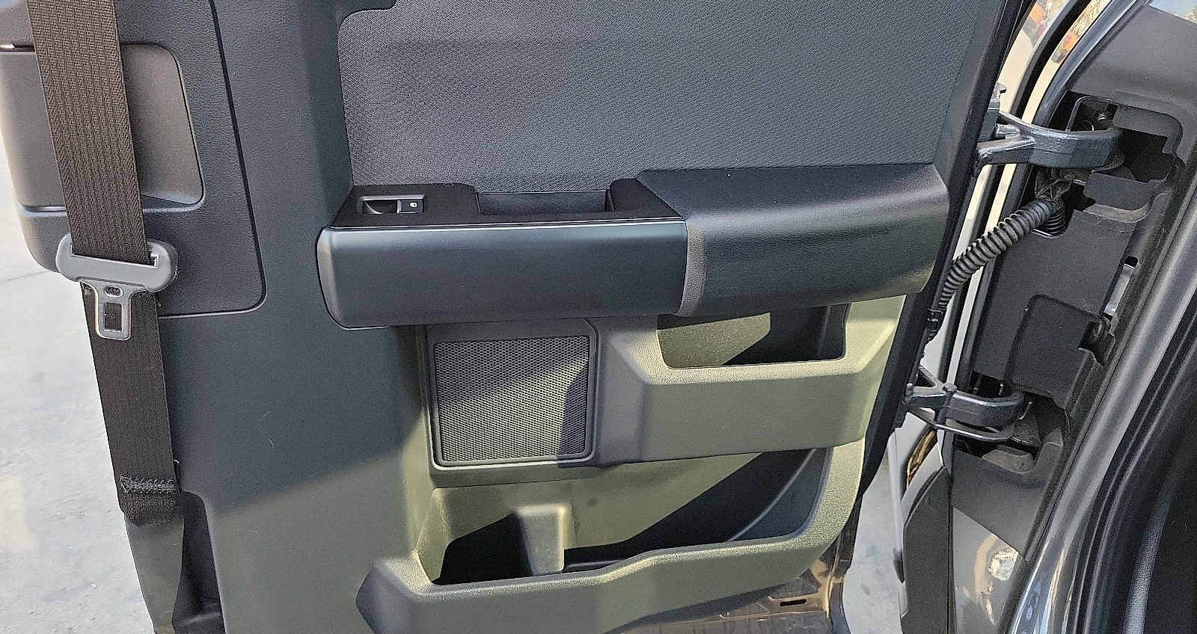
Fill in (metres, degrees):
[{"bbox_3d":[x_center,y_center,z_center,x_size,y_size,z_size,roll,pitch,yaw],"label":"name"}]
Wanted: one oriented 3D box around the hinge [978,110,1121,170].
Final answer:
[{"bbox_3d":[0.384,-0.153,0.771,0.100,0.042,0.062,-3,22,-8],"label":"hinge"}]

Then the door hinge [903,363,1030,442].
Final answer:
[{"bbox_3d":[0.352,0.082,0.867,0.097,0.048,0.062,-3,22,-8],"label":"door hinge"}]

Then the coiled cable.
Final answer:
[{"bbox_3d":[0.357,-0.045,0.816,0.090,0.120,0.050,-3,22,-8],"label":"coiled cable"}]

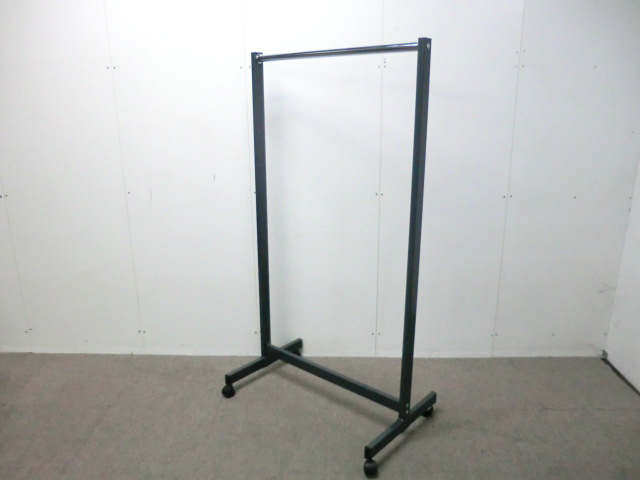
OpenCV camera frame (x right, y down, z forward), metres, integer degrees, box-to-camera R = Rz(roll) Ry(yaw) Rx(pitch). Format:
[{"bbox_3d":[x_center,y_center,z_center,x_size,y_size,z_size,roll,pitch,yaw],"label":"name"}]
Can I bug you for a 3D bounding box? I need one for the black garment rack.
[{"bbox_3d":[0.040,0.021,2.223,0.896,1.650,0.538,13,19,39],"label":"black garment rack"}]

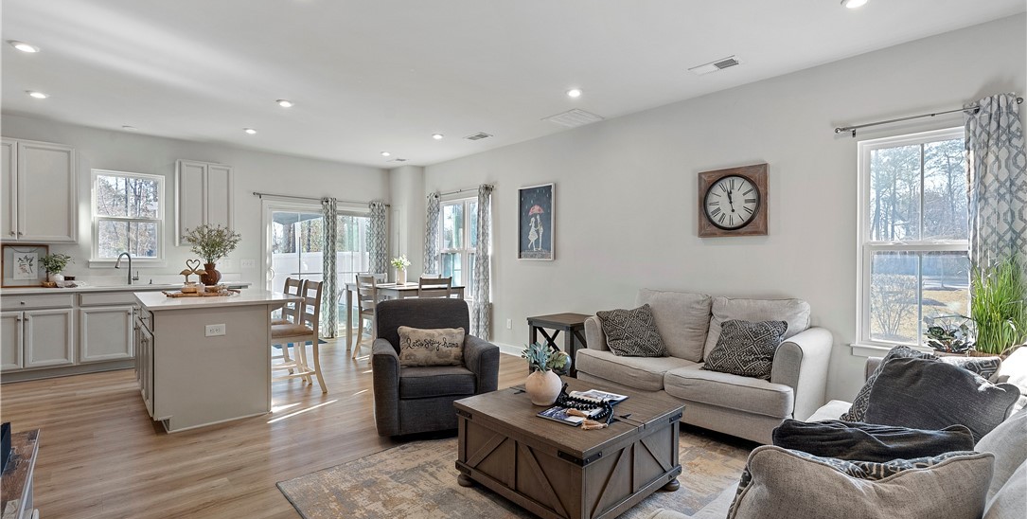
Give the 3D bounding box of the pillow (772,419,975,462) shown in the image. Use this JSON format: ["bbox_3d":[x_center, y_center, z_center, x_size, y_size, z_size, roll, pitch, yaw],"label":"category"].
[{"bbox_3d":[0.910,0.590,1.235,0.480,0.450,0.160,1,28,9],"label":"pillow"}]

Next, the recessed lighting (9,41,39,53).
[{"bbox_3d":[-3.458,-1.499,3.219,0.175,0.030,0.175,0,1,-42],"label":"recessed lighting"}]

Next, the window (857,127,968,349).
[{"bbox_3d":[2.694,-0.111,3.021,0.110,1.450,0.690,0,0,-42],"label":"window"}]

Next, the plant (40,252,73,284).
[{"bbox_3d":[-4.872,0.114,4.864,0.250,0.360,0.230,0,0,-43],"label":"plant"}]

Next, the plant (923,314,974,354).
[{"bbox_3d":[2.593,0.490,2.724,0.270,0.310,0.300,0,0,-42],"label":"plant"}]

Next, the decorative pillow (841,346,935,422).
[{"bbox_3d":[1.890,0.631,2.205,0.180,0.450,0.460,39,-18,-35],"label":"decorative pillow"}]

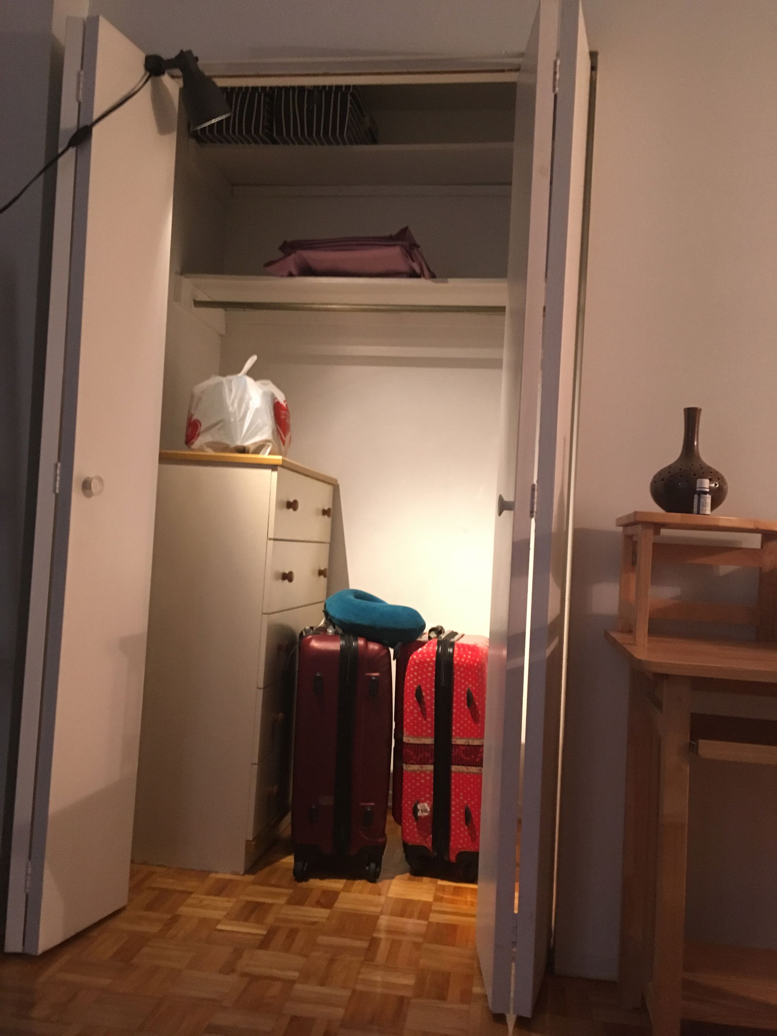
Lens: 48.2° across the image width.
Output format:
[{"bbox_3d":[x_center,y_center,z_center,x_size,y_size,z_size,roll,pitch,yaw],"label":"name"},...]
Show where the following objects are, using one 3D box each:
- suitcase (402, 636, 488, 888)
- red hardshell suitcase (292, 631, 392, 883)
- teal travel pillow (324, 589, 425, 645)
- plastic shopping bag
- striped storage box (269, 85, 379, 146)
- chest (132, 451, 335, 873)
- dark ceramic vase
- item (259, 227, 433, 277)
[{"bbox_3d":[0.185,0.677,2.604,0.245,0.655,0.400,3,-2,8],"label":"suitcase"},{"bbox_3d":[-0.132,0.653,2.562,0.270,0.665,0.430,3,-2,-2],"label":"red hardshell suitcase"},{"bbox_3d":[-0.043,0.297,2.603,0.280,0.115,0.280,11,12,-17],"label":"teal travel pillow"},{"bbox_3d":[-0.440,-0.326,2.587,0.300,0.312,0.230,3,-2,8],"label":"plastic shopping bag"},{"bbox_3d":[-0.221,-1.330,2.958,0.255,0.210,0.310,3,-2,8],"label":"striped storage box"},{"bbox_3d":[-0.472,0.402,2.741,0.415,1.134,0.730,3,-2,8],"label":"chest"},{"bbox_3d":[0.603,-0.111,1.737,0.151,0.222,0.151,3,-2,8],"label":"dark ceramic vase"},{"bbox_3d":[-0.109,-0.843,2.895,0.540,0.180,0.290,3,-2,8],"label":"item"}]

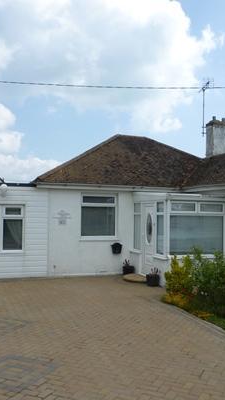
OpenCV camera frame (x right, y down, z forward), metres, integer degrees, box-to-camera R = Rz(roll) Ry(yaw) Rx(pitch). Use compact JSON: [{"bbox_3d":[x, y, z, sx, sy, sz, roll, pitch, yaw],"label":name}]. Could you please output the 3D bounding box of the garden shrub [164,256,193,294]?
[{"bbox_3d":[1.509,1.731,8.450,0.608,0.969,0.600,1,-1,0],"label":"garden shrub"}]

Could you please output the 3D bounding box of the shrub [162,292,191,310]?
[{"bbox_3d":[1.316,2.029,7.600,0.547,0.290,0.600,2,-2,-20],"label":"shrub"}]

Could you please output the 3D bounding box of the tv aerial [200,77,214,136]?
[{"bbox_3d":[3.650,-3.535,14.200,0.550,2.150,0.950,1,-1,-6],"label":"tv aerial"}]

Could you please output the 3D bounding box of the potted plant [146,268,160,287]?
[{"bbox_3d":[1.098,2.071,9.900,0.356,0.471,0.360,2,-2,-20],"label":"potted plant"}]

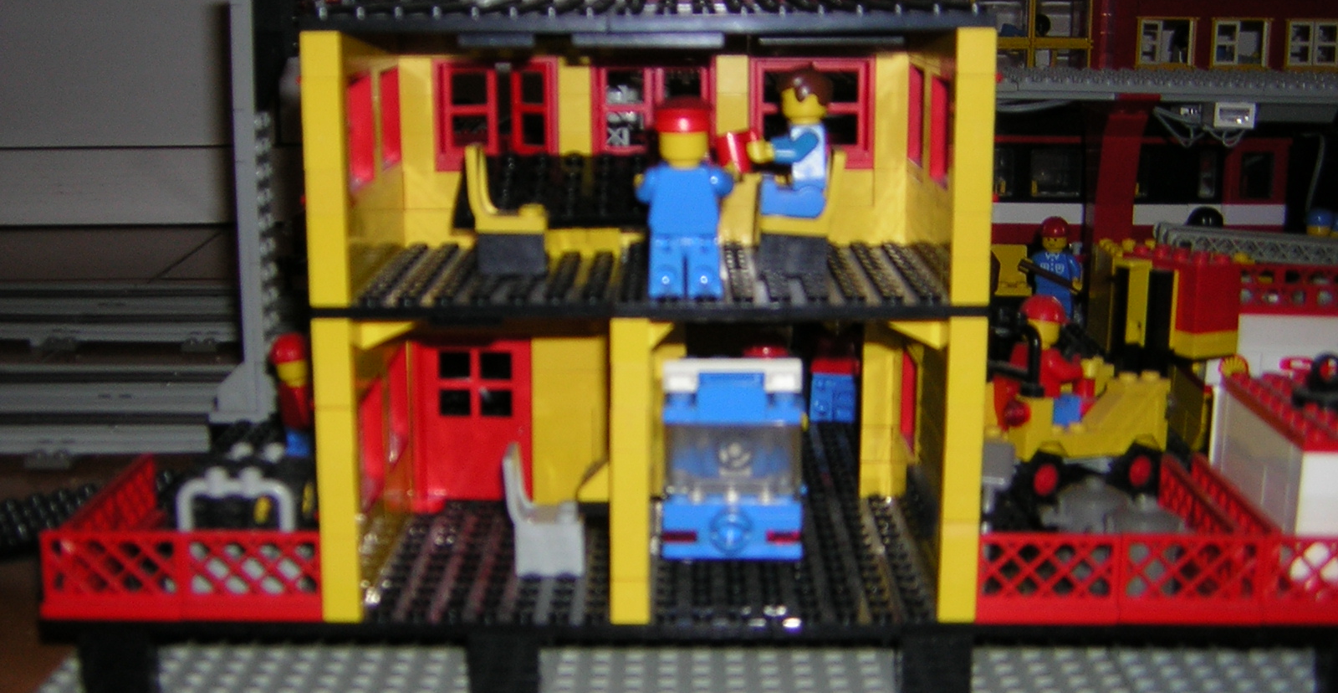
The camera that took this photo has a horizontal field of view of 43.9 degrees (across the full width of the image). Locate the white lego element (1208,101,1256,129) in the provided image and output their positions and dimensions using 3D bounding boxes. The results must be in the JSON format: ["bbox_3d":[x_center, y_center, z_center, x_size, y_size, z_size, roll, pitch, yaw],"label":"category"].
[{"bbox_3d":[0.235,-0.096,0.690,0.016,0.011,0.014,0,11,0],"label":"white lego element"}]

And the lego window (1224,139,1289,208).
[{"bbox_3d":[0.278,-0.082,0.786,0.031,0.030,0.006,0,12,0],"label":"lego window"}]

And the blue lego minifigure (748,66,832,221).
[{"bbox_3d":[0.029,-0.048,0.396,0.020,0.035,0.022,0,11,0],"label":"blue lego minifigure"}]

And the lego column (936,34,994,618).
[{"bbox_3d":[0.064,-0.003,0.356,0.008,0.129,0.009,0,12,0],"label":"lego column"}]

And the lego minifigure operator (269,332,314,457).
[{"bbox_3d":[-0.104,0.018,0.458,0.013,0.044,0.019,0,12,0],"label":"lego minifigure operator"}]

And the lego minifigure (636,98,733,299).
[{"bbox_3d":[0.003,-0.033,0.362,0.021,0.043,0.016,0,12,0],"label":"lego minifigure"}]

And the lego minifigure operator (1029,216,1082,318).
[{"bbox_3d":[0.160,-0.033,0.690,0.023,0.041,0.014,5,14,23],"label":"lego minifigure operator"}]

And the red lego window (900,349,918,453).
[{"bbox_3d":[0.064,0.014,0.422,0.008,0.029,0.031,0,13,0],"label":"red lego window"}]

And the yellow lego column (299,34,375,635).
[{"bbox_3d":[-0.072,-0.003,0.357,0.008,0.129,0.009,0,12,0],"label":"yellow lego column"}]

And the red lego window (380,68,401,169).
[{"bbox_3d":[-0.072,-0.055,0.408,0.008,0.029,0.031,0,13,0],"label":"red lego window"}]

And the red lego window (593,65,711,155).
[{"bbox_3d":[-0.004,-0.060,0.428,0.032,0.029,0.008,0,13,0],"label":"red lego window"}]

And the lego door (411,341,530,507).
[{"bbox_3d":[-0.052,0.020,0.437,0.032,0.046,0.007,0,11,0],"label":"lego door"}]

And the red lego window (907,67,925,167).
[{"bbox_3d":[0.061,-0.056,0.403,0.007,0.029,0.031,0,11,0],"label":"red lego window"}]

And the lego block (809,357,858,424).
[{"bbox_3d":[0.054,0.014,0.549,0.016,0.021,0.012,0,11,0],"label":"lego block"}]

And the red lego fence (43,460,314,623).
[{"bbox_3d":[-0.108,0.044,0.396,0.064,0.020,0.064,0,12,0],"label":"red lego fence"}]

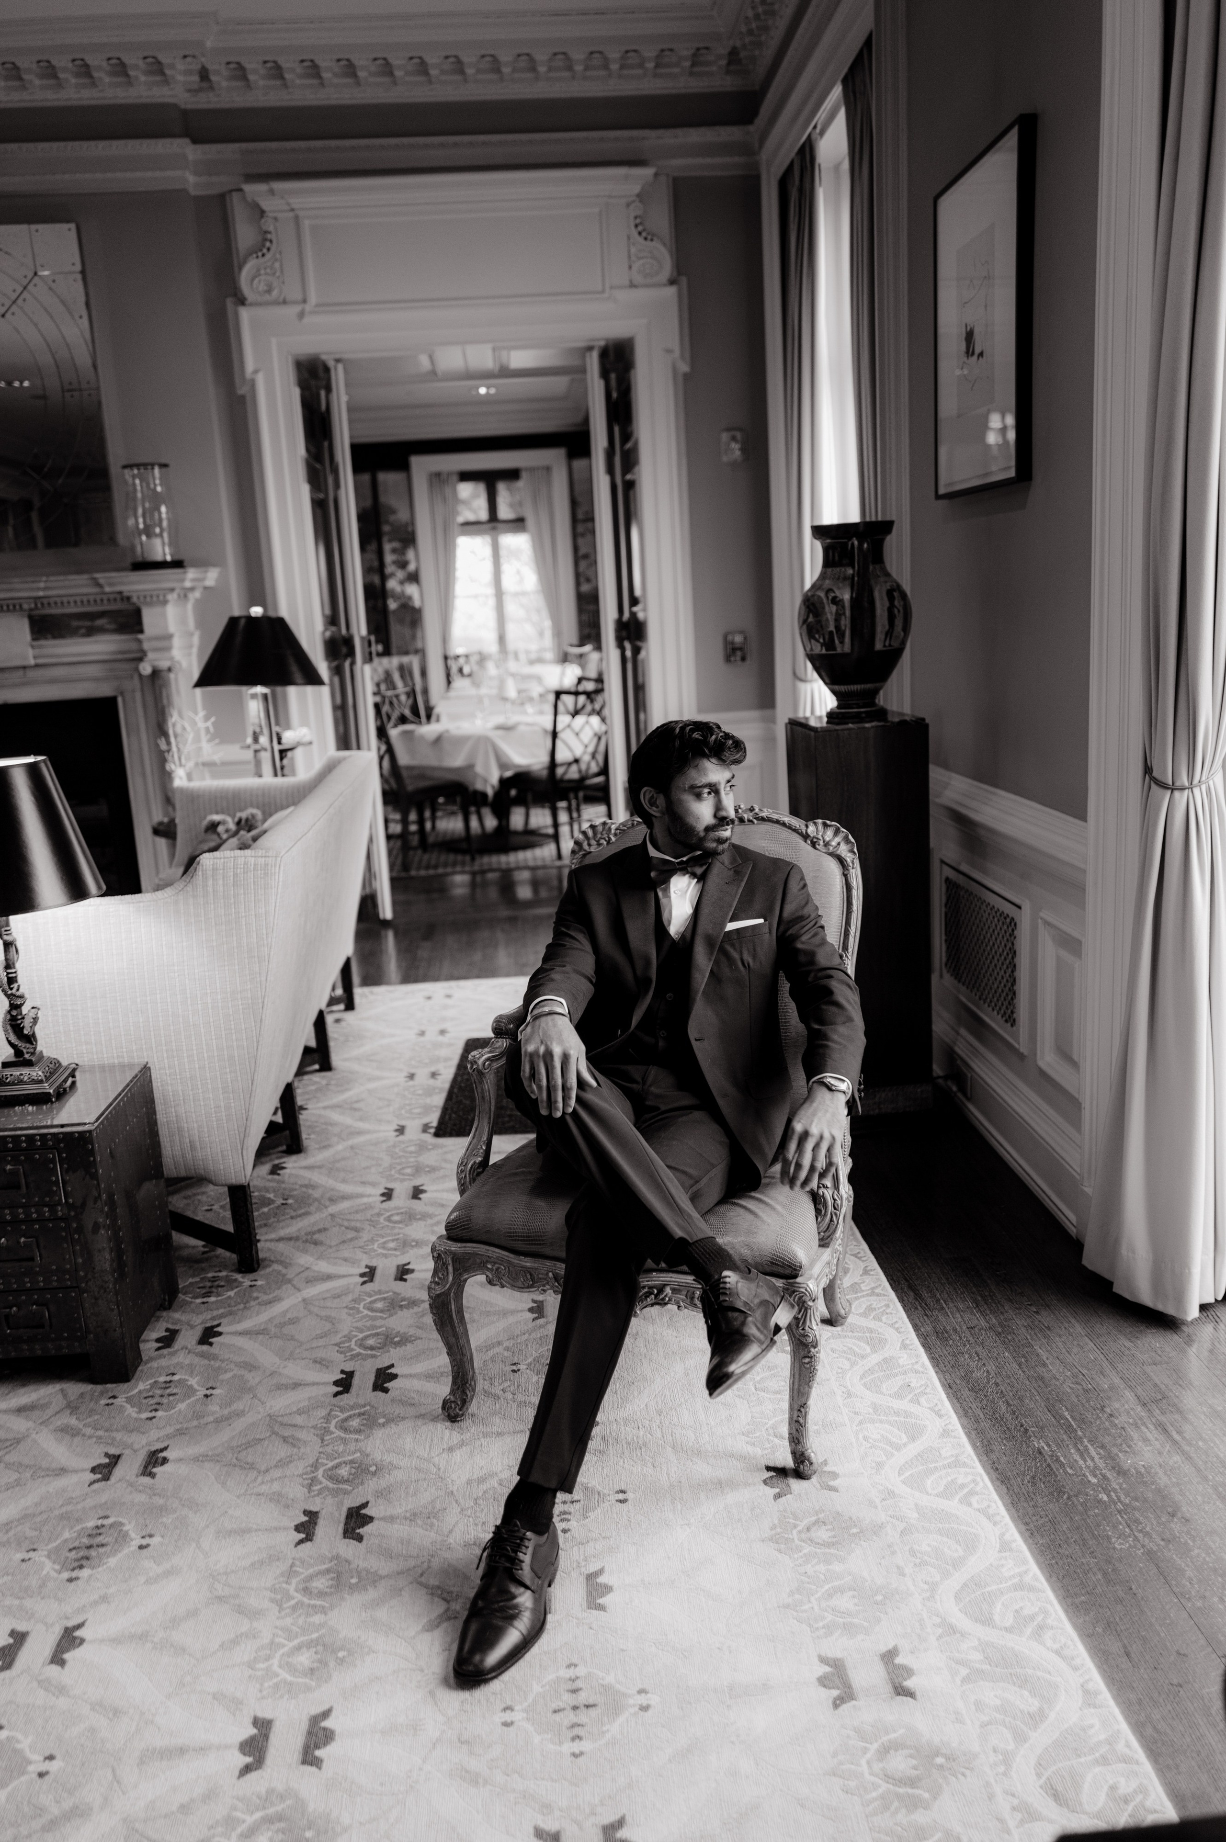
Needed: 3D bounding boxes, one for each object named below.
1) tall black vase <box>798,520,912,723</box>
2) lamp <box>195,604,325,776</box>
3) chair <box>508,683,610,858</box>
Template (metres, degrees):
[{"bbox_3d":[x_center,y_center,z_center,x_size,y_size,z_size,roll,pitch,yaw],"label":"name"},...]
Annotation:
[{"bbox_3d":[0.661,-0.808,3.907,0.303,0.538,0.303,-3,13,1],"label":"tall black vase"},{"bbox_3d":[-1.403,-0.858,5.724,0.515,0.800,0.515,-4,13,-3],"label":"lamp"},{"bbox_3d":[-0.320,-0.903,8.508,0.480,0.963,0.560,-14,16,-39],"label":"chair"}]

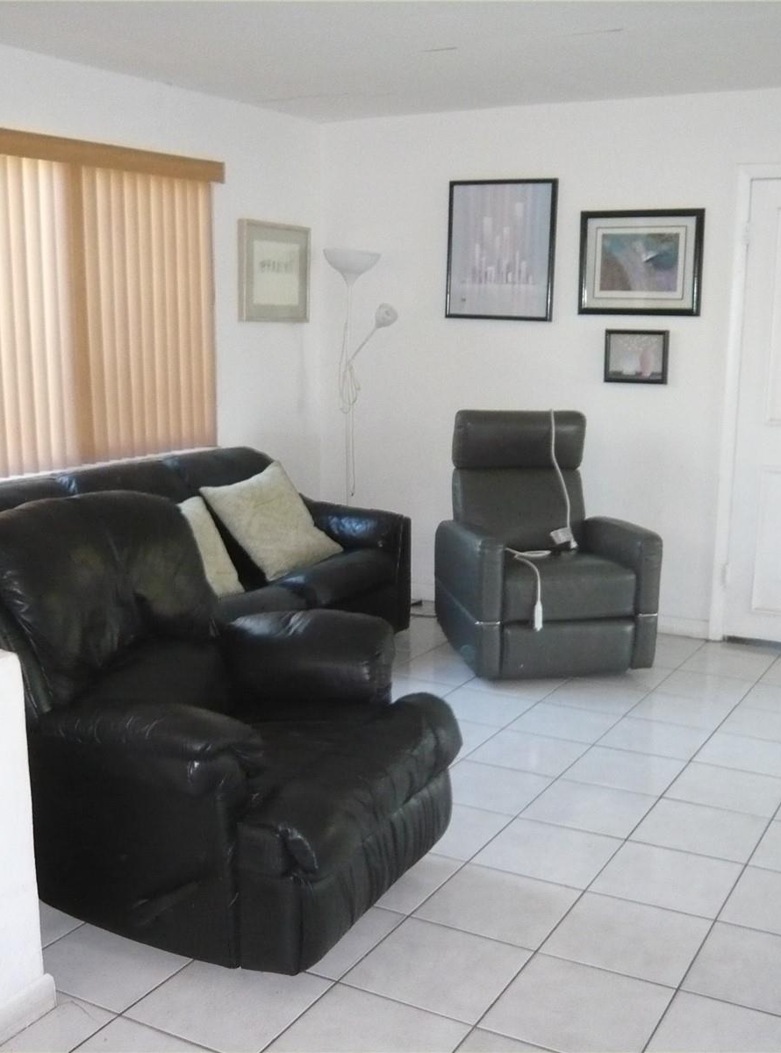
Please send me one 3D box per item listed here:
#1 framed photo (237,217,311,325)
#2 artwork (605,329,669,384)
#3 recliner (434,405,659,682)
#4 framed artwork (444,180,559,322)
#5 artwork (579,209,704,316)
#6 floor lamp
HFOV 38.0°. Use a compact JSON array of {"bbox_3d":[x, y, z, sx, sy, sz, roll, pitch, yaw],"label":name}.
[{"bbox_3d":[-0.565,-1.244,5.596,0.035,0.470,0.552,6,11,29],"label":"framed photo"},{"bbox_3d":[1.123,-0.774,5.182,0.297,0.241,0.020,6,11,29],"label":"artwork"},{"bbox_3d":[0.652,0.046,4.976,0.765,1.060,0.840,-2,10,-9],"label":"recliner"},{"bbox_3d":[0.527,-1.319,5.428,0.564,0.652,0.025,6,11,29],"label":"framed artwork"},{"bbox_3d":[1.123,-1.184,5.108,0.566,0.462,0.025,6,11,29],"label":"artwork"},{"bbox_3d":[-0.148,-0.460,5.700,0.370,1.810,0.280,6,11,29],"label":"floor lamp"}]

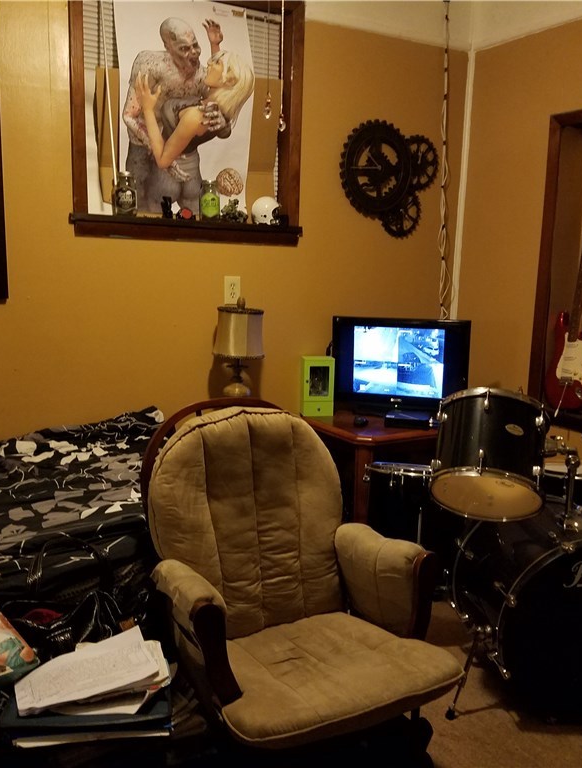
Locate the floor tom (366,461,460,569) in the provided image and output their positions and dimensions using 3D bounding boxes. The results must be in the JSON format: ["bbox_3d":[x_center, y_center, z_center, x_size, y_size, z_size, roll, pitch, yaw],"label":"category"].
[{"bbox_3d":[0.482,0.658,2.903,0.440,0.698,0.440,-4,10,-30],"label":"floor tom"}]

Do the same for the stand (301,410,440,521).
[{"bbox_3d":[0.423,0.533,3.469,0.740,0.770,0.590,-4,10,-30],"label":"stand"}]

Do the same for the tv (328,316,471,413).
[{"bbox_3d":[0.491,-0.067,3.420,0.600,0.434,0.170,3,9,11],"label":"tv"}]

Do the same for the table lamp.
[{"bbox_3d":[-0.208,-0.131,3.101,0.190,0.430,0.190,1,9,0],"label":"table lamp"}]

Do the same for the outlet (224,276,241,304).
[{"bbox_3d":[-0.247,-0.396,3.267,0.073,0.118,0.010,-4,10,-30],"label":"outlet"}]

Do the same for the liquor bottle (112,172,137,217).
[{"bbox_3d":[-0.640,-0.736,2.977,0.090,0.172,0.090,-4,10,-30],"label":"liquor bottle"}]

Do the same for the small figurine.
[{"bbox_3d":[-0.237,-0.720,3.211,0.095,0.105,0.070,-4,10,-30],"label":"small figurine"}]

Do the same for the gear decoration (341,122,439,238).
[{"bbox_3d":[0.473,-0.947,3.581,0.563,0.524,0.050,-4,10,-30],"label":"gear decoration"}]

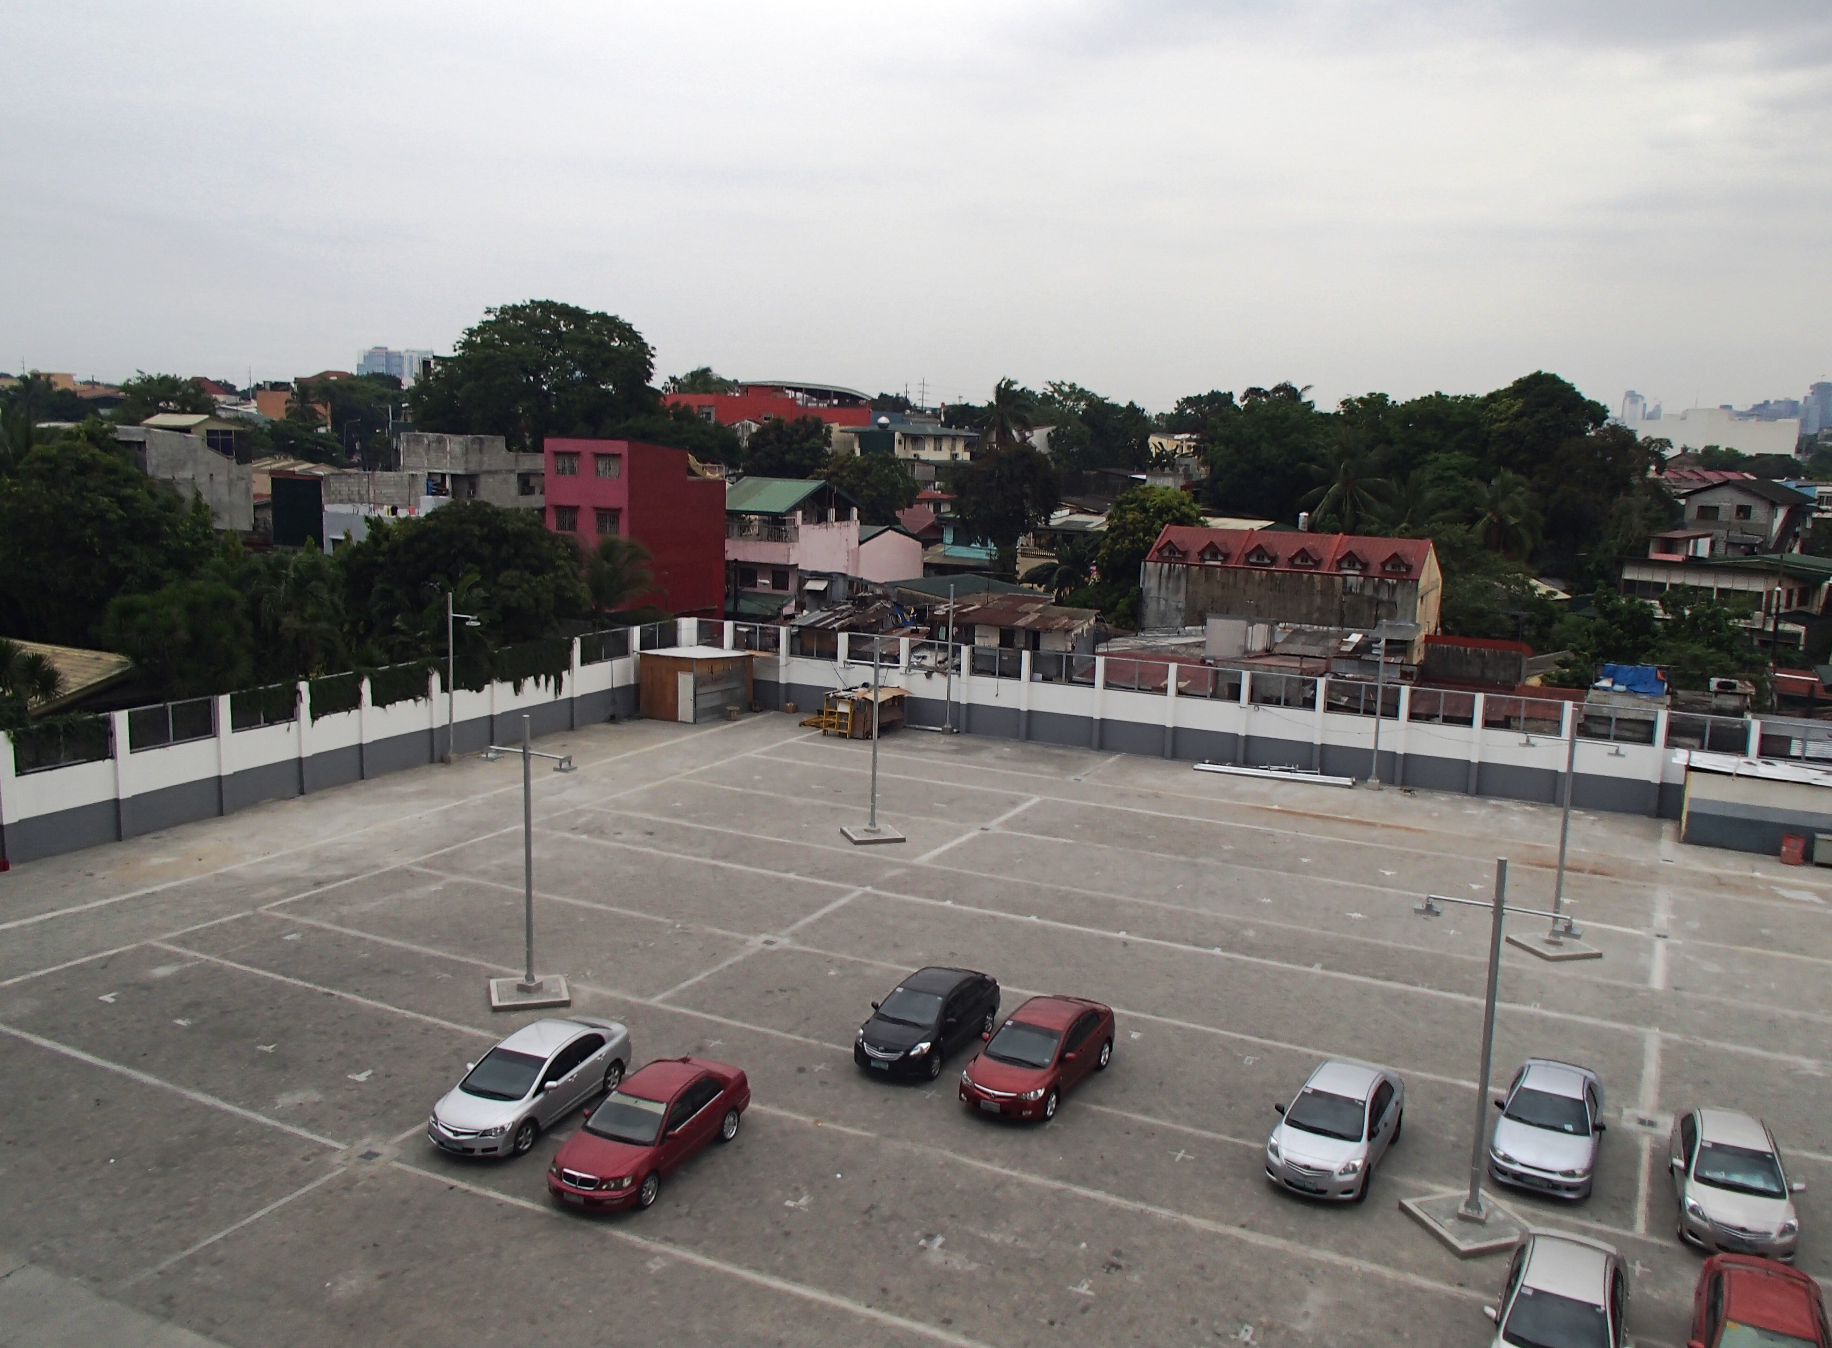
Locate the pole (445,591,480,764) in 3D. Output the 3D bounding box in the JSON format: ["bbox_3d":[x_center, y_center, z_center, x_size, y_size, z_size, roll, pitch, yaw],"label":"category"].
[{"bbox_3d":[-17.169,0.242,55.707,1.500,6.400,0.500,6,10,27],"label":"pole"}]

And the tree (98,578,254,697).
[{"bbox_3d":[-25.566,-0.167,51.512,5.300,6.400,5.000,6,10,27],"label":"tree"}]

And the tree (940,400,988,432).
[{"bbox_3d":[5.378,-23.137,173.423,5.650,17.590,5.650,1,9,2],"label":"tree"}]

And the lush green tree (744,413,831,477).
[{"bbox_3d":[-10.894,-17.961,125.621,7.400,8.000,7.400,0,9,-5],"label":"lush green tree"}]

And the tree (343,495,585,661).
[{"bbox_3d":[-20.085,-2.836,65.500,10.000,9.500,11.000,6,10,27],"label":"tree"}]

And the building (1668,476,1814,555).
[{"bbox_3d":[69.887,-11.884,125.892,8.200,9.200,12.000,8,12,37],"label":"building"}]

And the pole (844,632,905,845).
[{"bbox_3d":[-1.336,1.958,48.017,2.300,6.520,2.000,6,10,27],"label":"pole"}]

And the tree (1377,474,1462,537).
[{"bbox_3d":[32.402,-7.385,96.685,5.370,11.370,5.370,4,9,18],"label":"tree"}]

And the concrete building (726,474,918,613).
[{"bbox_3d":[-6.134,-7.725,95.500,6.800,9.600,14.500,6,10,27],"label":"concrete building"}]

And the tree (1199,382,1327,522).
[{"bbox_3d":[29.979,-16.555,128.000,11.000,16.700,11.000,6,10,27],"label":"tree"}]

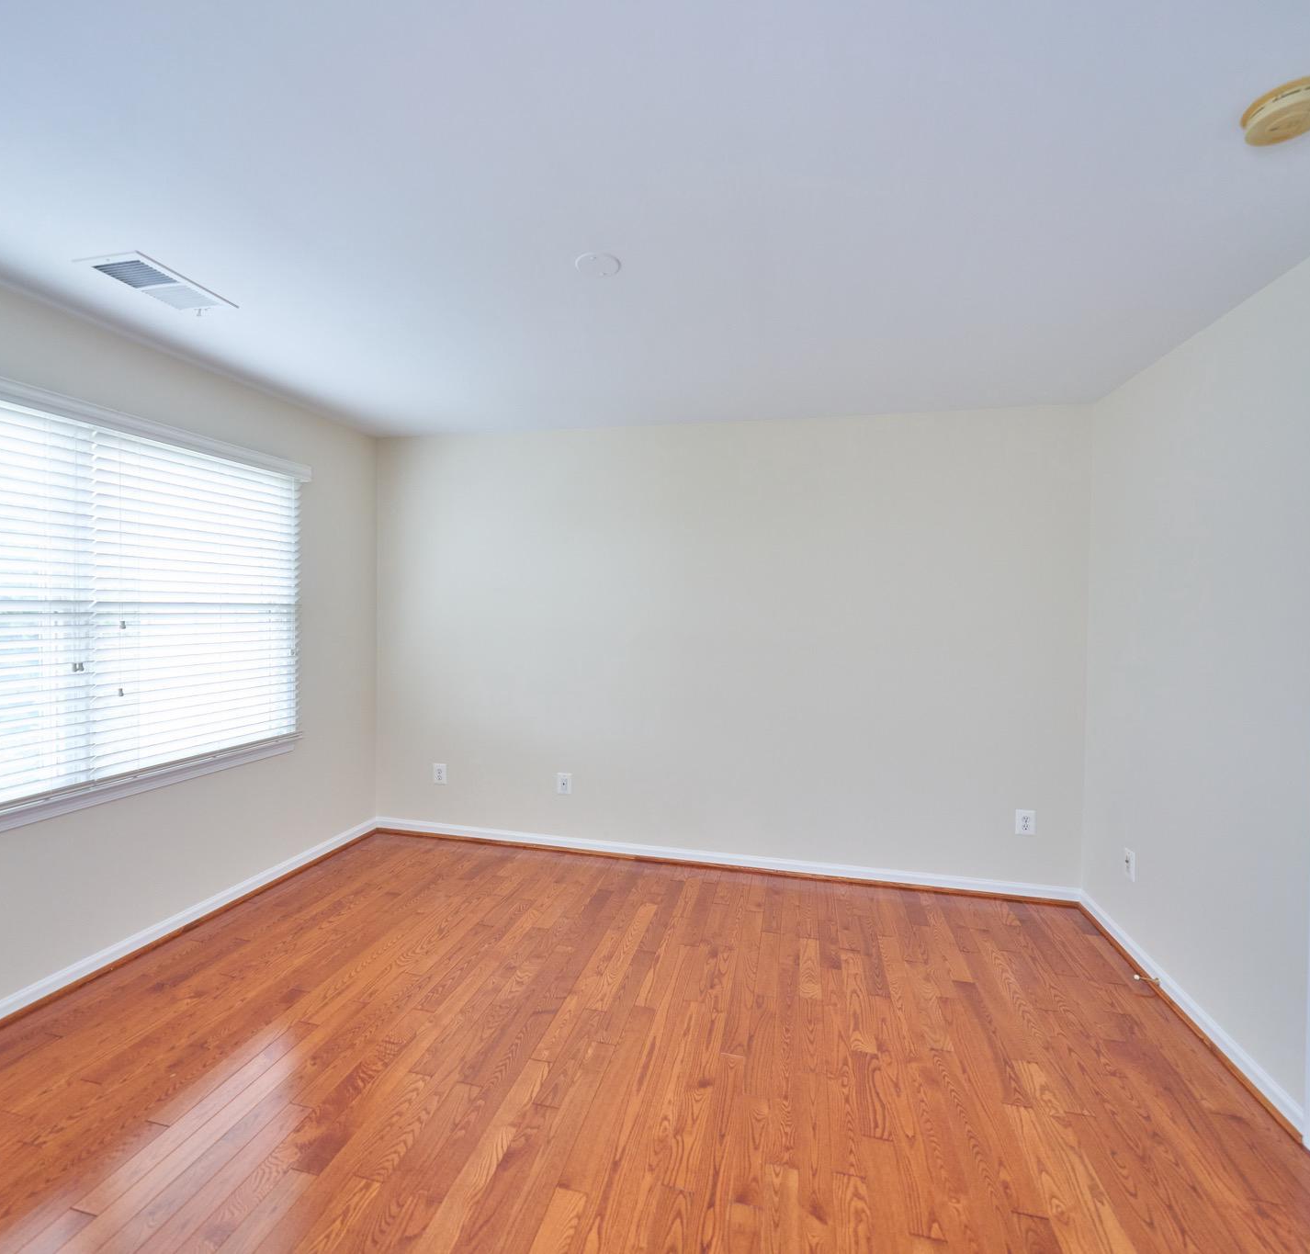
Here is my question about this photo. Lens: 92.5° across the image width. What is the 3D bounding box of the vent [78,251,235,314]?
[{"bbox_3d":[-1.581,-1.080,2.006,0.249,0.018,0.349,1,2,13],"label":"vent"}]

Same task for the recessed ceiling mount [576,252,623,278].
[{"bbox_3d":[-0.166,-1.056,1.843,0.133,0.012,0.133,1,2,0],"label":"recessed ceiling mount"}]

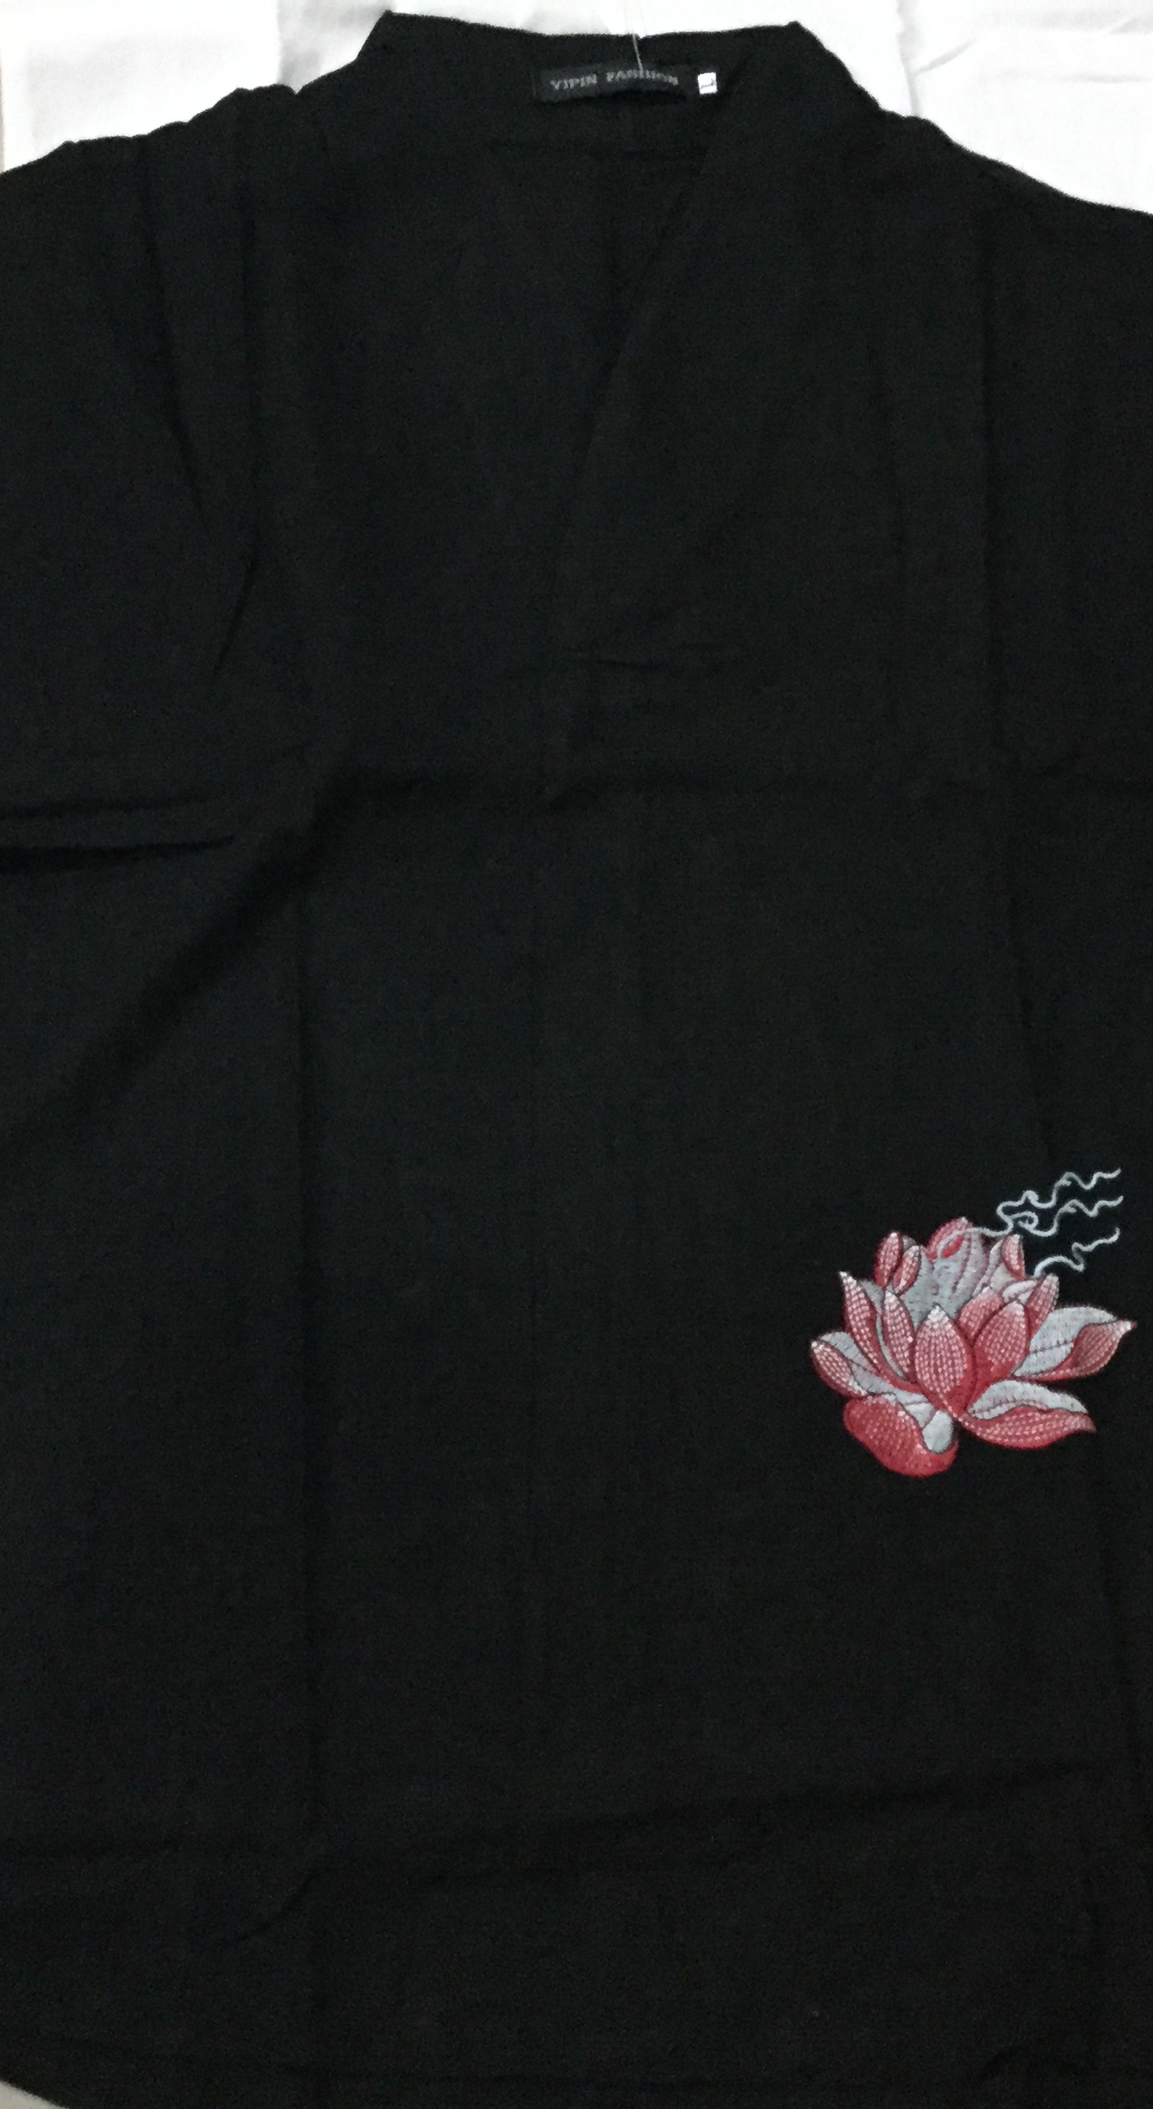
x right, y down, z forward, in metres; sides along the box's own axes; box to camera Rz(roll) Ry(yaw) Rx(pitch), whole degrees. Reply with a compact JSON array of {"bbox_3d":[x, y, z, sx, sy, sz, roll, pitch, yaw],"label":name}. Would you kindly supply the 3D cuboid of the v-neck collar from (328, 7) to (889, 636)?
[{"bbox_3d":[0.011,-0.269,0.916,0.199,0.036,0.284,2,67,-4],"label":"v-neck collar"}]

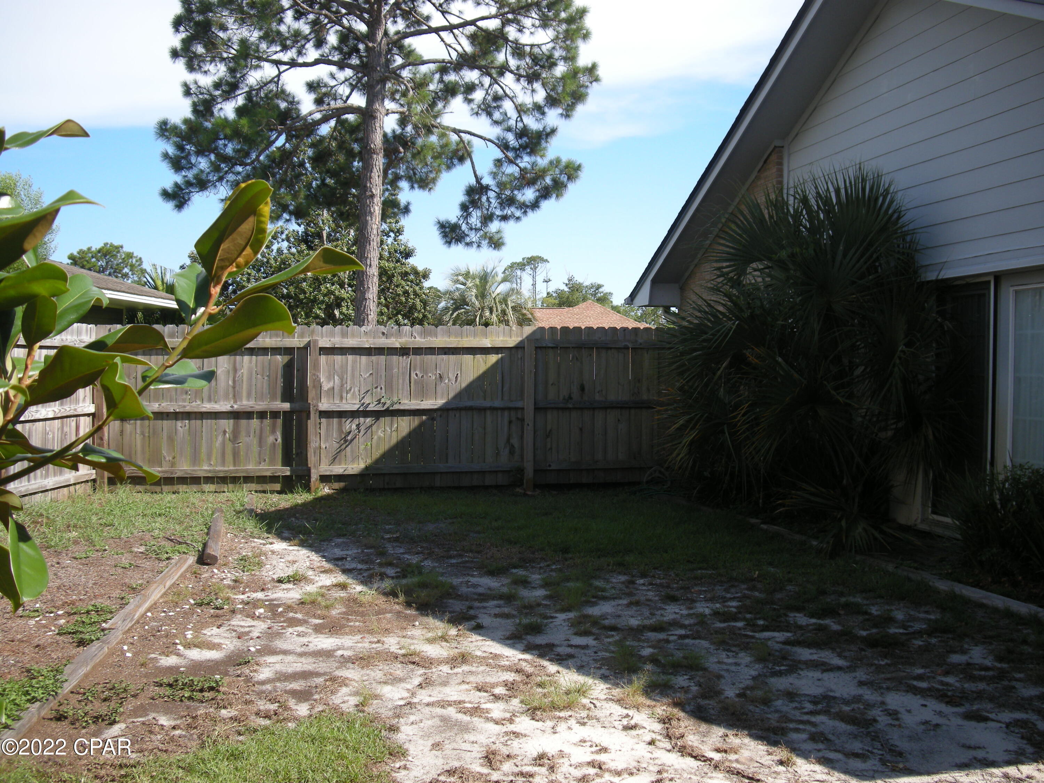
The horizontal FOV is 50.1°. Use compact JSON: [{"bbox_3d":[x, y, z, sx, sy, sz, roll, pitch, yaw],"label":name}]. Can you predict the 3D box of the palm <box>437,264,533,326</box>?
[{"bbox_3d":[-1.145,-1.829,36.000,3.250,4.700,3.250,0,2,0],"label":"palm"}]

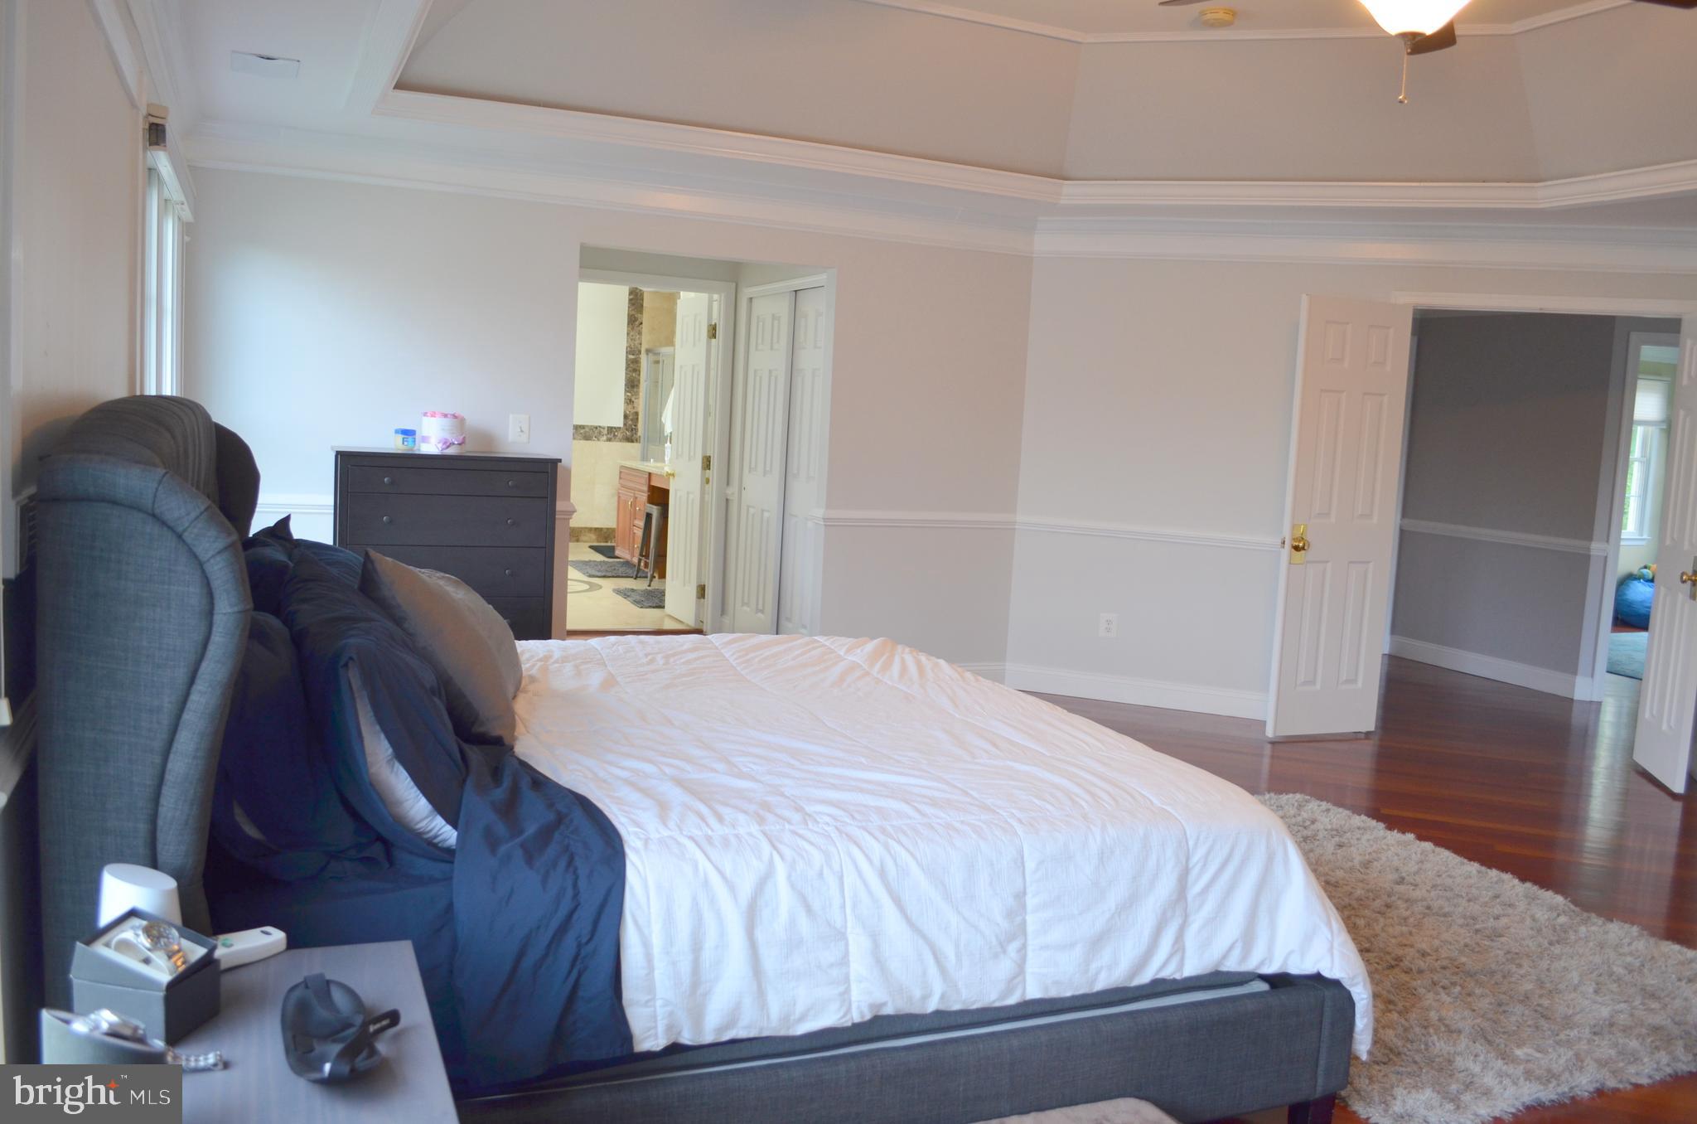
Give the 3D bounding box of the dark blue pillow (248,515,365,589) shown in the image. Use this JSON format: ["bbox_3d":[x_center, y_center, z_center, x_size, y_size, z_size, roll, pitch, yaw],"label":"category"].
[{"bbox_3d":[-1.226,0.131,2.971,0.260,0.450,0.720,-20,14,-17],"label":"dark blue pillow"}]

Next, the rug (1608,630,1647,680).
[{"bbox_3d":[5.807,0.655,8.782,2.400,0.030,1.800,0,8,-25],"label":"rug"}]

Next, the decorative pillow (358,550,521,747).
[{"bbox_3d":[-0.881,0.170,2.813,0.180,0.460,0.470,-32,16,-12],"label":"decorative pillow"}]

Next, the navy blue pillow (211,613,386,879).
[{"bbox_3d":[-1.010,0.242,2.331,0.200,0.430,0.700,-11,11,-20],"label":"navy blue pillow"}]

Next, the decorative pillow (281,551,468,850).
[{"bbox_3d":[-0.905,0.237,2.377,0.200,0.450,0.720,-25,18,-23],"label":"decorative pillow"}]

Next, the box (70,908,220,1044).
[{"bbox_3d":[-0.833,0.492,1.509,0.127,0.100,0.093,5,7,14],"label":"box"}]

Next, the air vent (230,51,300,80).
[{"bbox_3d":[-1.838,-1.560,4.003,0.200,0.020,0.270,0,8,-25],"label":"air vent"}]

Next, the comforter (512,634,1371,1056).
[{"bbox_3d":[-0.005,0.587,3.195,1.570,0.480,1.980,0,7,-19],"label":"comforter"}]

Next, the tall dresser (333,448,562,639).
[{"bbox_3d":[-1.640,0.147,5.168,0.860,1.165,0.440,0,8,-25],"label":"tall dresser"}]

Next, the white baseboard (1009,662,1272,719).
[{"bbox_3d":[1.545,0.675,6.429,1.500,0.130,0.020,5,7,18],"label":"white baseboard"}]

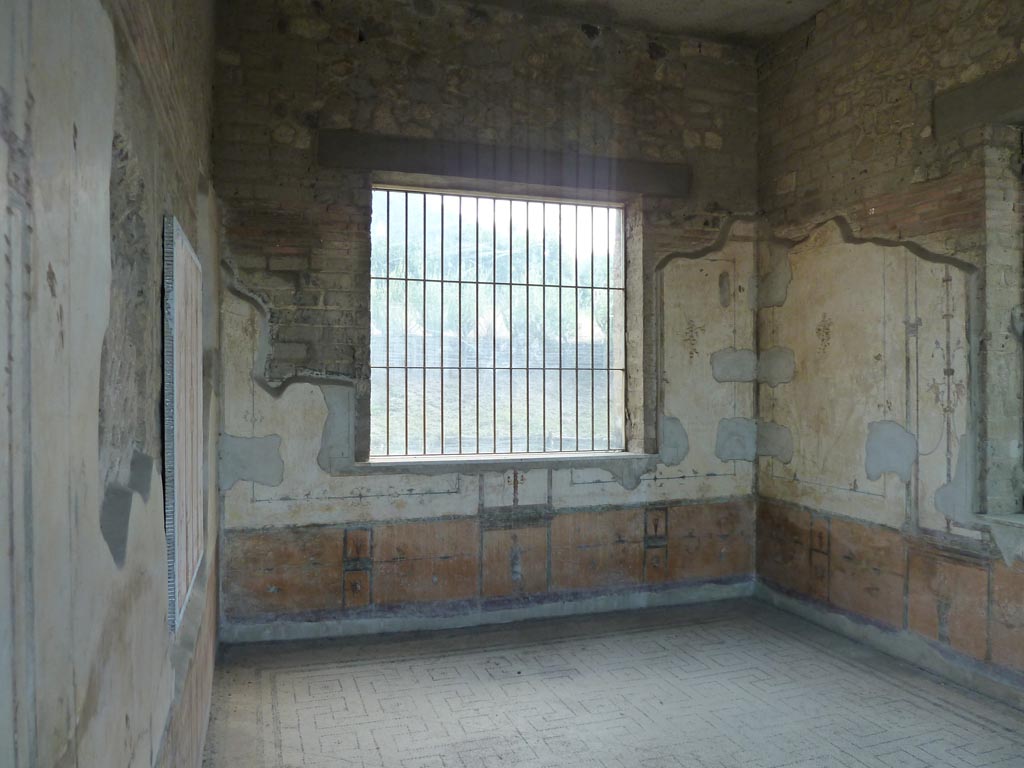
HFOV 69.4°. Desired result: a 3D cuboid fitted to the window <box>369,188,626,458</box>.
[{"bbox_3d":[-0.070,-0.409,5.248,1.880,1.830,0.100,0,0,-16],"label":"window"}]

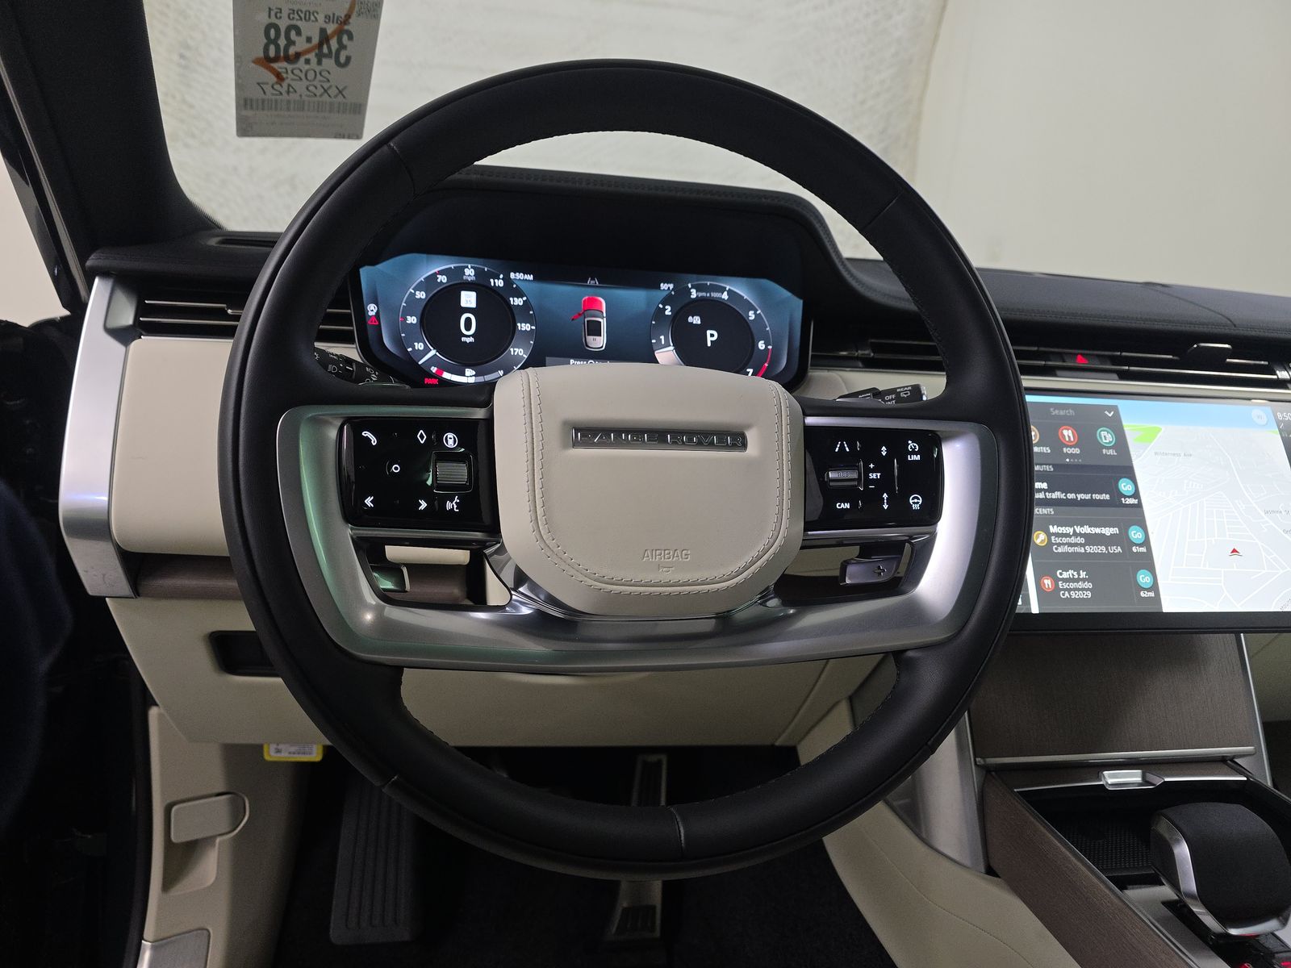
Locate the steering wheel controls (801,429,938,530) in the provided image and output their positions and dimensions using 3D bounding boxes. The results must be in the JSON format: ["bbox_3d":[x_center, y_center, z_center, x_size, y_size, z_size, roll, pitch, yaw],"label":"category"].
[{"bbox_3d":[0.115,-0.001,0.426,0.066,0.049,0.020,1,-8,-12],"label":"steering wheel controls"}]

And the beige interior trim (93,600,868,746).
[{"bbox_3d":[-0.095,0.154,0.710,0.585,0.165,0.100,1,15,-12],"label":"beige interior trim"}]

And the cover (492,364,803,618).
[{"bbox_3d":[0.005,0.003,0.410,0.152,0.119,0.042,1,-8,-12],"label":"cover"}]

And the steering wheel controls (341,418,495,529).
[{"bbox_3d":[-0.102,-0.005,0.382,0.066,0.049,0.020,1,-8,-12],"label":"steering wheel controls"}]

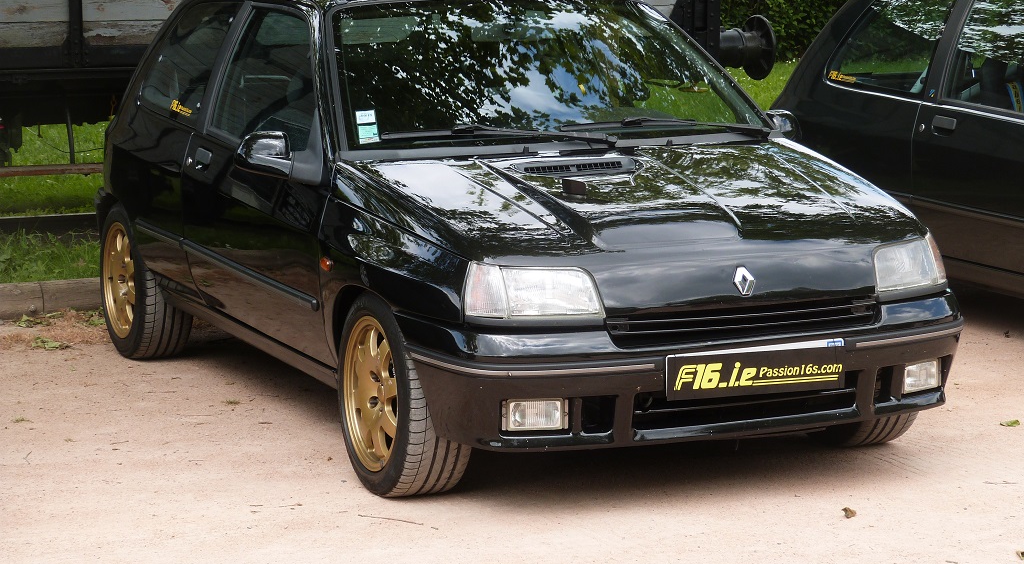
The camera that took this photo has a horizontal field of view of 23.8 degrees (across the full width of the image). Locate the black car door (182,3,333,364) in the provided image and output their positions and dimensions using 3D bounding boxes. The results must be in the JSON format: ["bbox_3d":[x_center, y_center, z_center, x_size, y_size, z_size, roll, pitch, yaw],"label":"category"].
[{"bbox_3d":[-0.684,-0.345,7.265,0.250,1.000,1.340,-4,9,-25],"label":"black car door"}]

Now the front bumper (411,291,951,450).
[{"bbox_3d":[0.524,0.221,6.386,1.620,0.330,0.490,-4,9,-25],"label":"front bumper"}]

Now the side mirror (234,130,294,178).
[{"bbox_3d":[-0.695,-0.359,6.874,0.155,0.122,0.100,-4,9,-25],"label":"side mirror"}]

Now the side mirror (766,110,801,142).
[{"bbox_3d":[0.864,-0.477,7.592,0.155,0.122,0.100,-4,9,-25],"label":"side mirror"}]

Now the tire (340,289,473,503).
[{"bbox_3d":[-0.296,0.289,6.560,0.200,0.580,0.580,-4,9,-25],"label":"tire"}]

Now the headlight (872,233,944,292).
[{"bbox_3d":[1.068,-0.049,6.512,0.330,0.140,0.170,-6,10,-33],"label":"headlight"}]

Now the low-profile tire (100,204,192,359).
[{"bbox_3d":[-1.332,-0.016,8.784,0.200,0.580,0.580,-4,9,-25],"label":"low-profile tire"}]

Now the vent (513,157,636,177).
[{"bbox_3d":[0.160,-0.324,6.780,0.360,0.035,0.130,-4,16,-25],"label":"vent"}]

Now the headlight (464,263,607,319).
[{"bbox_3d":[0.048,0.025,6.042,0.330,0.140,0.170,-3,8,-17],"label":"headlight"}]

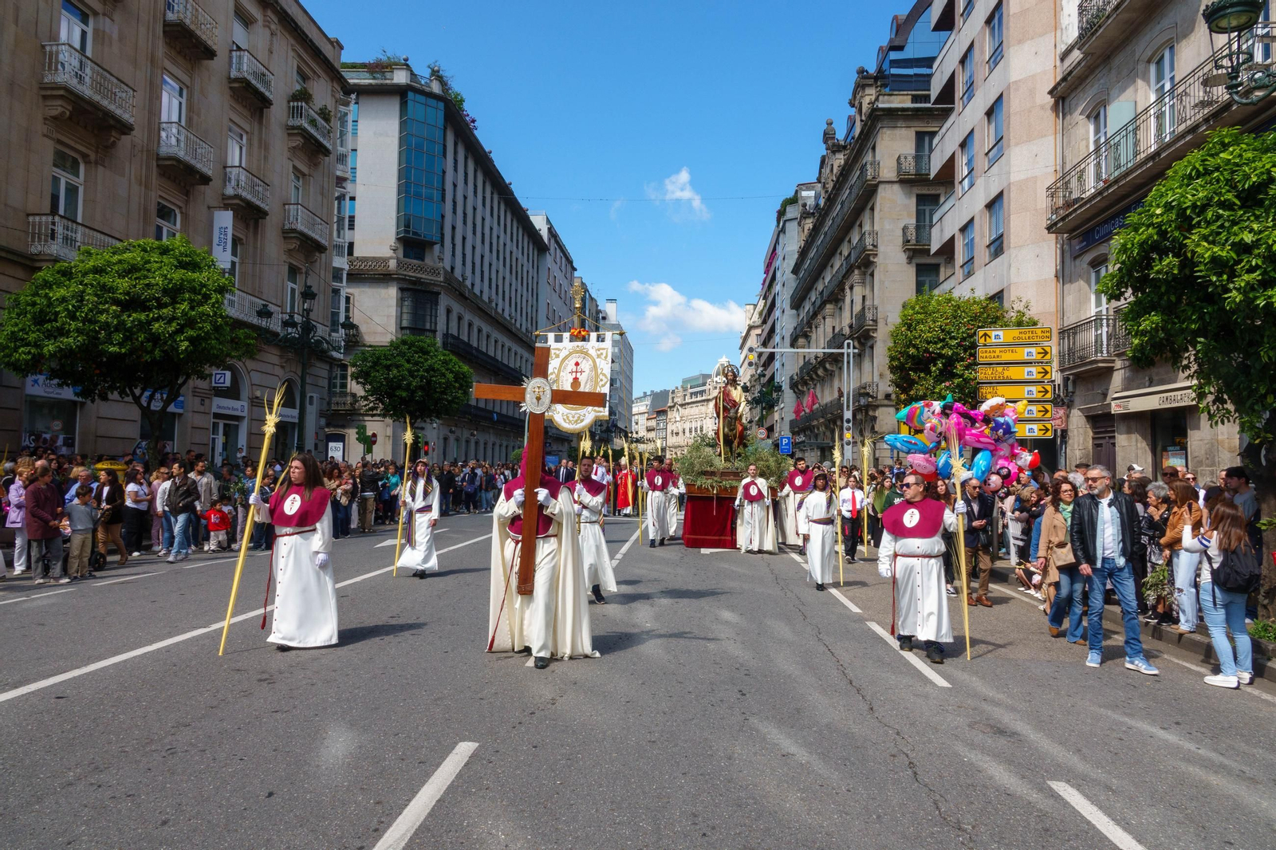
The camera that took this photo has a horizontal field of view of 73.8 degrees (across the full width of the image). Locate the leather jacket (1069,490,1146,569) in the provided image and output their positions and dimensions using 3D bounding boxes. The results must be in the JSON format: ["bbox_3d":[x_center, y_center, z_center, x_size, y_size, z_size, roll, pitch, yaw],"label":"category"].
[{"bbox_3d":[4.101,0.903,7.450,0.610,0.660,0.360,0,-3,22],"label":"leather jacket"}]

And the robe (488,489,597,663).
[{"bbox_3d":[-0.800,1.236,7.150,0.920,1.483,0.680,1,-3,-3],"label":"robe"}]

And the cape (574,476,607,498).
[{"bbox_3d":[-0.639,0.827,10.350,0.510,0.385,0.360,0,-3,7],"label":"cape"}]

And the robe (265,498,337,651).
[{"bbox_3d":[-2.937,1.270,7.400,0.640,1.327,0.520,0,-3,13],"label":"robe"}]

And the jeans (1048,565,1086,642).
[{"bbox_3d":[4.355,1.763,8.600,0.420,0.900,0.450,0,-3,13],"label":"jeans"}]

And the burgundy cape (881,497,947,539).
[{"bbox_3d":[2.598,0.872,8.000,0.590,0.400,0.380,0,-3,19],"label":"burgundy cape"}]

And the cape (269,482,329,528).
[{"bbox_3d":[-2.945,0.694,7.400,0.570,0.399,0.380,0,-3,13],"label":"cape"}]

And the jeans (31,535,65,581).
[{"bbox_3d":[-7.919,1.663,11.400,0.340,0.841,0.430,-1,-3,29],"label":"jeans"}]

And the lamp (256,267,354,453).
[{"bbox_3d":[-9.205,-0.810,23.500,2.500,6.750,2.200,3,-4,-37],"label":"lamp"}]

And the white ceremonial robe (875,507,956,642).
[{"bbox_3d":[2.541,1.331,7.700,0.720,1.272,0.450,0,-3,21],"label":"white ceremonial robe"}]

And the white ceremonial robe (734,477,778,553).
[{"bbox_3d":[2.271,1.723,16.400,0.800,1.450,0.600,1,-3,3],"label":"white ceremonial robe"}]

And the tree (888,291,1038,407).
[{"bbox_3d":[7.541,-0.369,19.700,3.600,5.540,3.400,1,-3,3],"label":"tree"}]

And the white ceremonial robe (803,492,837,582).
[{"bbox_3d":[2.474,1.496,11.500,0.520,1.267,0.380,0,-3,9],"label":"white ceremonial robe"}]

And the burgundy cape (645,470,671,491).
[{"bbox_3d":[0.392,1.077,16.600,0.510,0.420,0.360,1,-3,5],"label":"burgundy cape"}]

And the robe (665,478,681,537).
[{"bbox_3d":[0.748,1.756,18.500,0.600,1.380,0.500,1,-3,0],"label":"robe"}]

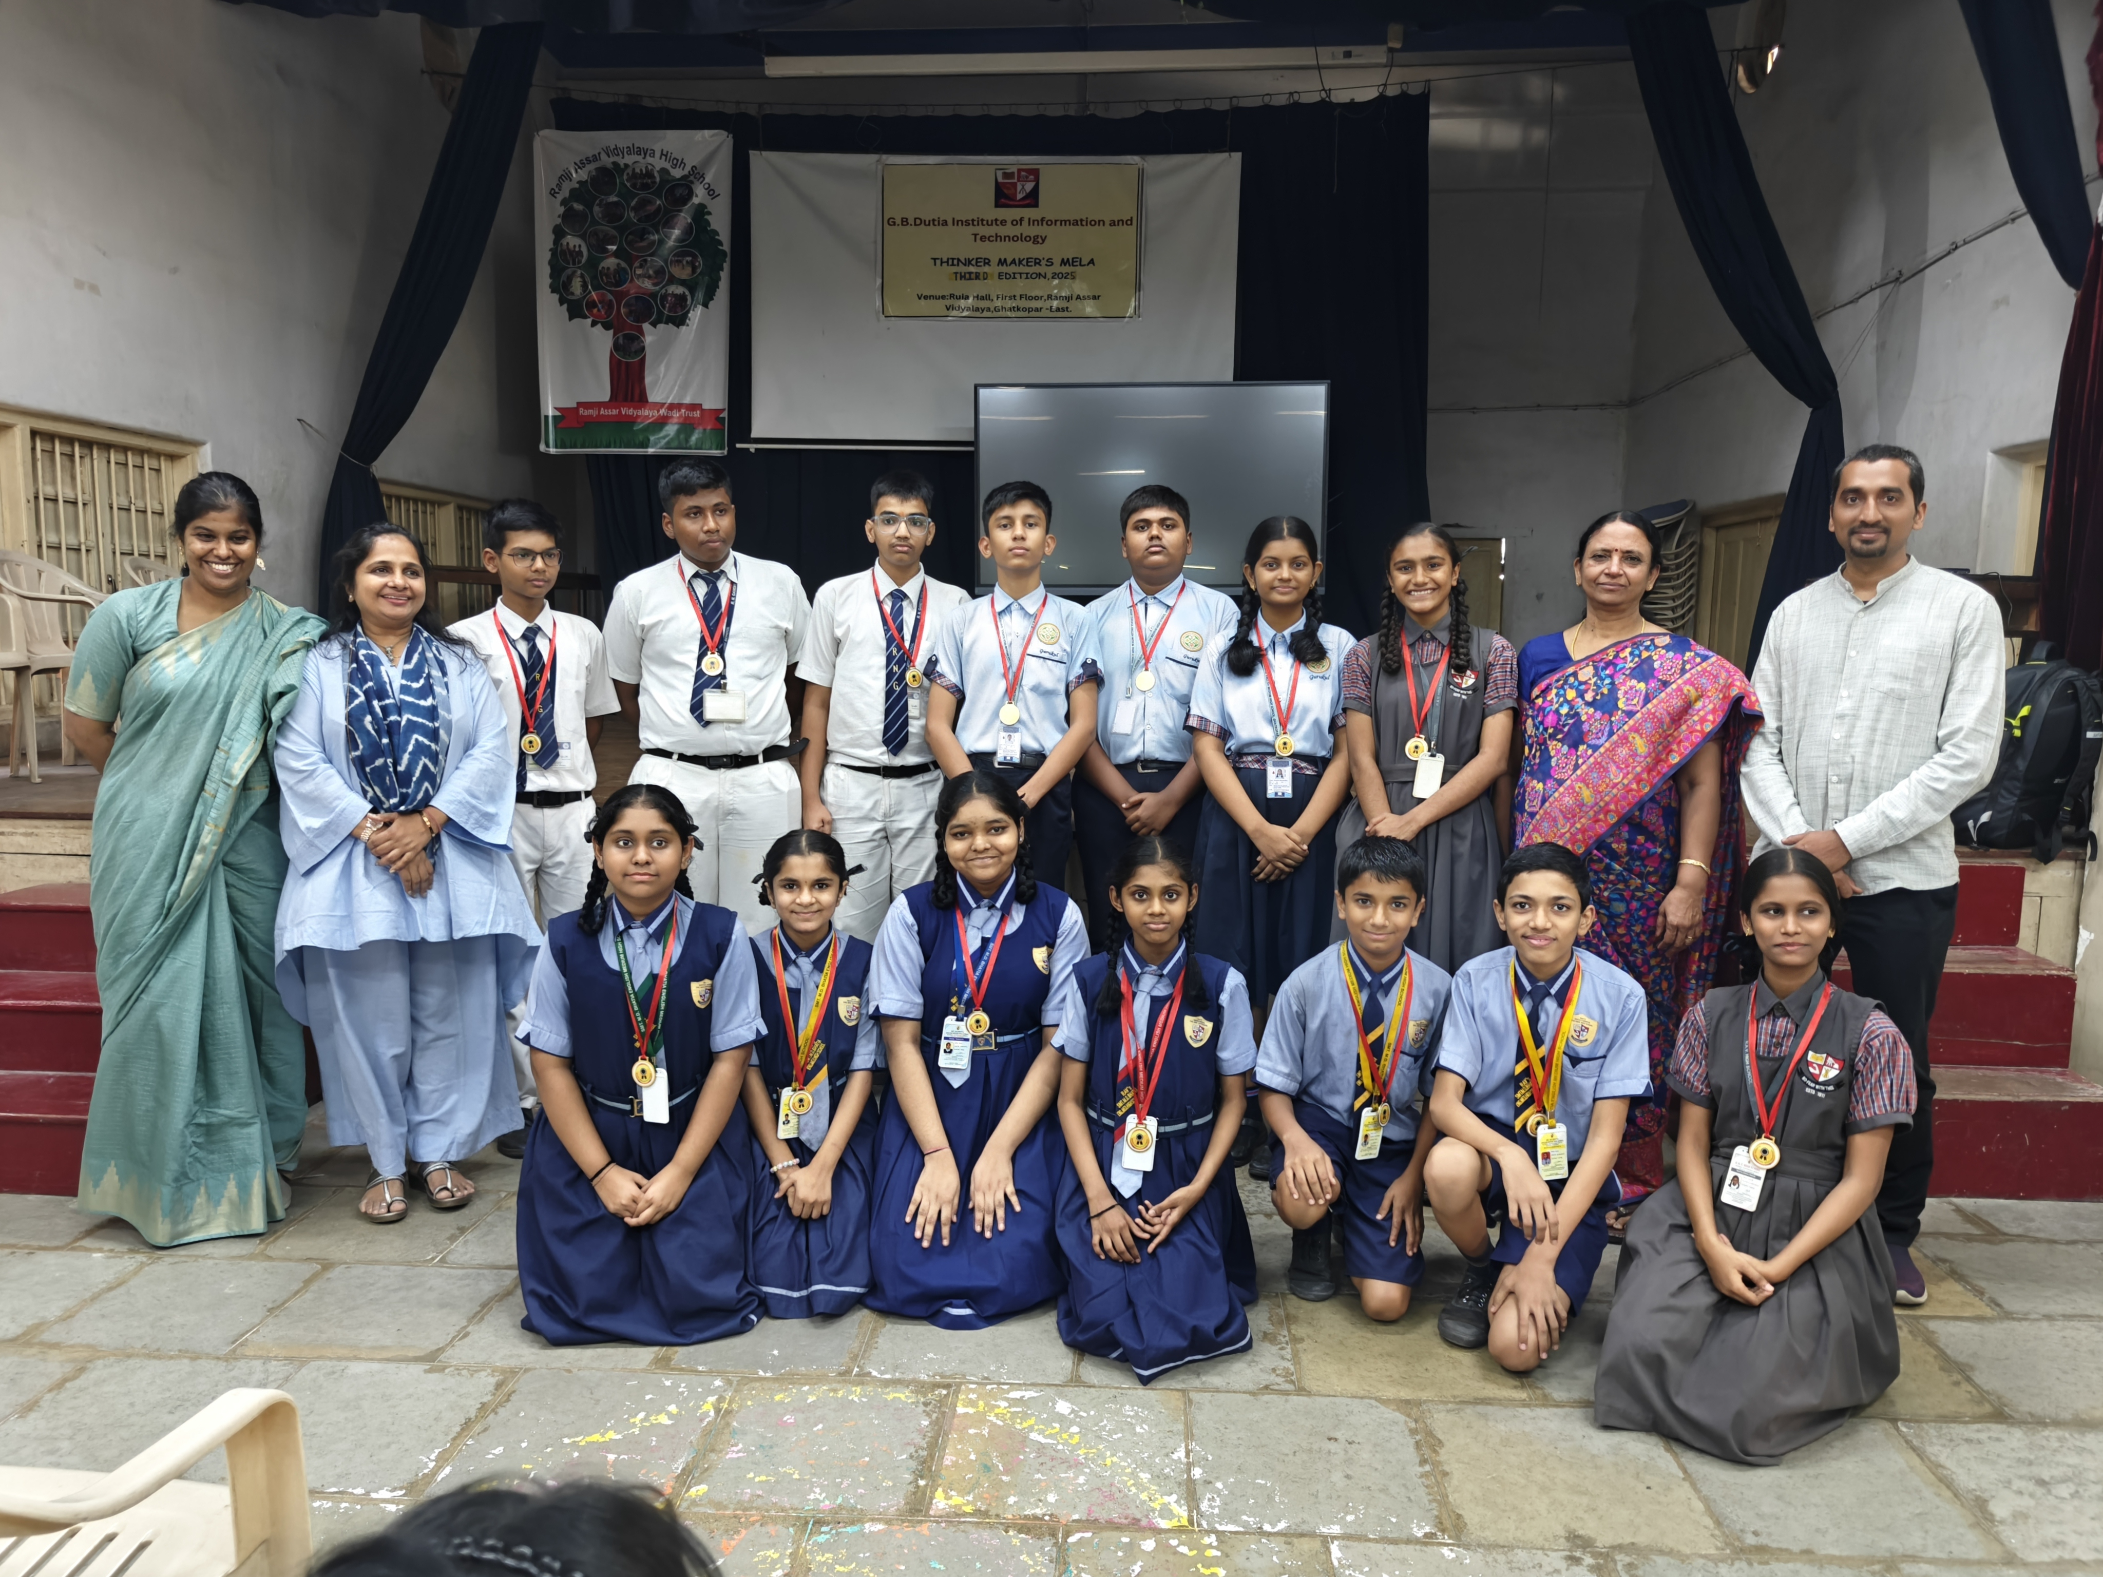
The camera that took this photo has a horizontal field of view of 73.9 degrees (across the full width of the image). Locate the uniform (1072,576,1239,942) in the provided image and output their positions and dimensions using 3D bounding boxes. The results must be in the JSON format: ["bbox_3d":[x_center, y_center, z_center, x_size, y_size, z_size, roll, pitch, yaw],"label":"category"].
[{"bbox_3d":[0.261,0.147,3.554,0.440,1.350,0.280,0,8,5],"label":"uniform"}]

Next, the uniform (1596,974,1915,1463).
[{"bbox_3d":[1.249,0.691,2.491,0.470,0.706,0.550,4,8,26],"label":"uniform"}]

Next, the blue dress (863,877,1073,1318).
[{"bbox_3d":[-0.161,0.581,2.877,0.430,0.820,0.580,0,8,3],"label":"blue dress"}]

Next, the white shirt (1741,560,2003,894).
[{"bbox_3d":[1.598,-0.132,2.749,0.440,0.670,0.290,5,9,32],"label":"white shirt"}]

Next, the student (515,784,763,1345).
[{"bbox_3d":[-0.821,0.493,2.808,0.460,1.005,0.580,-2,8,-15],"label":"student"}]

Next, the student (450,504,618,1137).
[{"bbox_3d":[-1.262,0.107,3.423,0.420,1.606,0.270,-3,8,-22],"label":"student"}]

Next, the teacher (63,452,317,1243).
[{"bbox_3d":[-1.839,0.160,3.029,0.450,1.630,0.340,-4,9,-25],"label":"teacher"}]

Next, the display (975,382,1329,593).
[{"bbox_3d":[0.454,-1.341,6.280,1.573,0.940,0.090,1,8,3],"label":"display"}]

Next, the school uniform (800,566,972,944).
[{"bbox_3d":[-0.397,0.159,3.430,0.430,1.388,0.270,-1,8,-8],"label":"school uniform"}]

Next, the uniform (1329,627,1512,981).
[{"bbox_3d":[0.880,0.045,3.318,0.430,0.910,0.280,1,8,12],"label":"uniform"}]

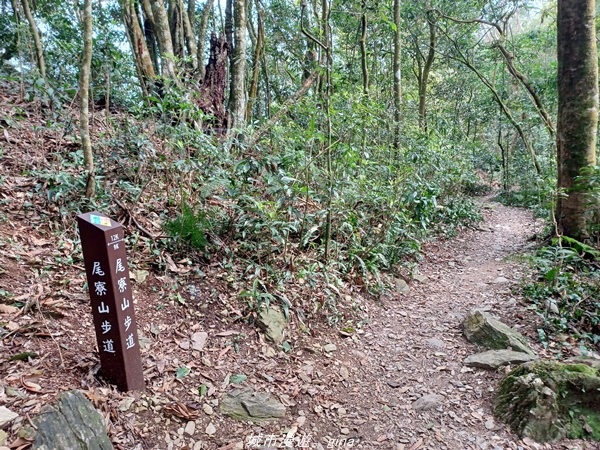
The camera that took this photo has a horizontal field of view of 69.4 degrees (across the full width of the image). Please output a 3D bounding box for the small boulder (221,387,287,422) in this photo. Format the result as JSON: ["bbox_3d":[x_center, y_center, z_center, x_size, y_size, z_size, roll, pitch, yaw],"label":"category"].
[{"bbox_3d":[-0.244,0.941,2.261,0.320,0.090,0.190,0,8,5],"label":"small boulder"}]

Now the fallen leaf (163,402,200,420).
[{"bbox_3d":[-0.620,0.967,2.266,0.175,0.035,0.085,5,11,14],"label":"fallen leaf"}]

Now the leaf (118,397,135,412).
[{"bbox_3d":[-0.926,0.958,2.317,0.070,0.020,0.095,5,13,11],"label":"leaf"}]

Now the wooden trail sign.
[{"bbox_3d":[-1.056,0.431,2.448,0.153,1.006,0.153,-2,10,14],"label":"wooden trail sign"}]

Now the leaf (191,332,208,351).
[{"bbox_3d":[-0.682,0.786,2.943,0.110,0.020,0.150,2,18,-10],"label":"leaf"}]

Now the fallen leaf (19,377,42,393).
[{"bbox_3d":[-1.512,0.891,2.434,0.130,0.030,0.070,8,14,17],"label":"fallen leaf"}]

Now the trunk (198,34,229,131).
[{"bbox_3d":[-1.322,-2.188,6.700,0.420,1.450,0.400,-1,8,0],"label":"trunk"}]

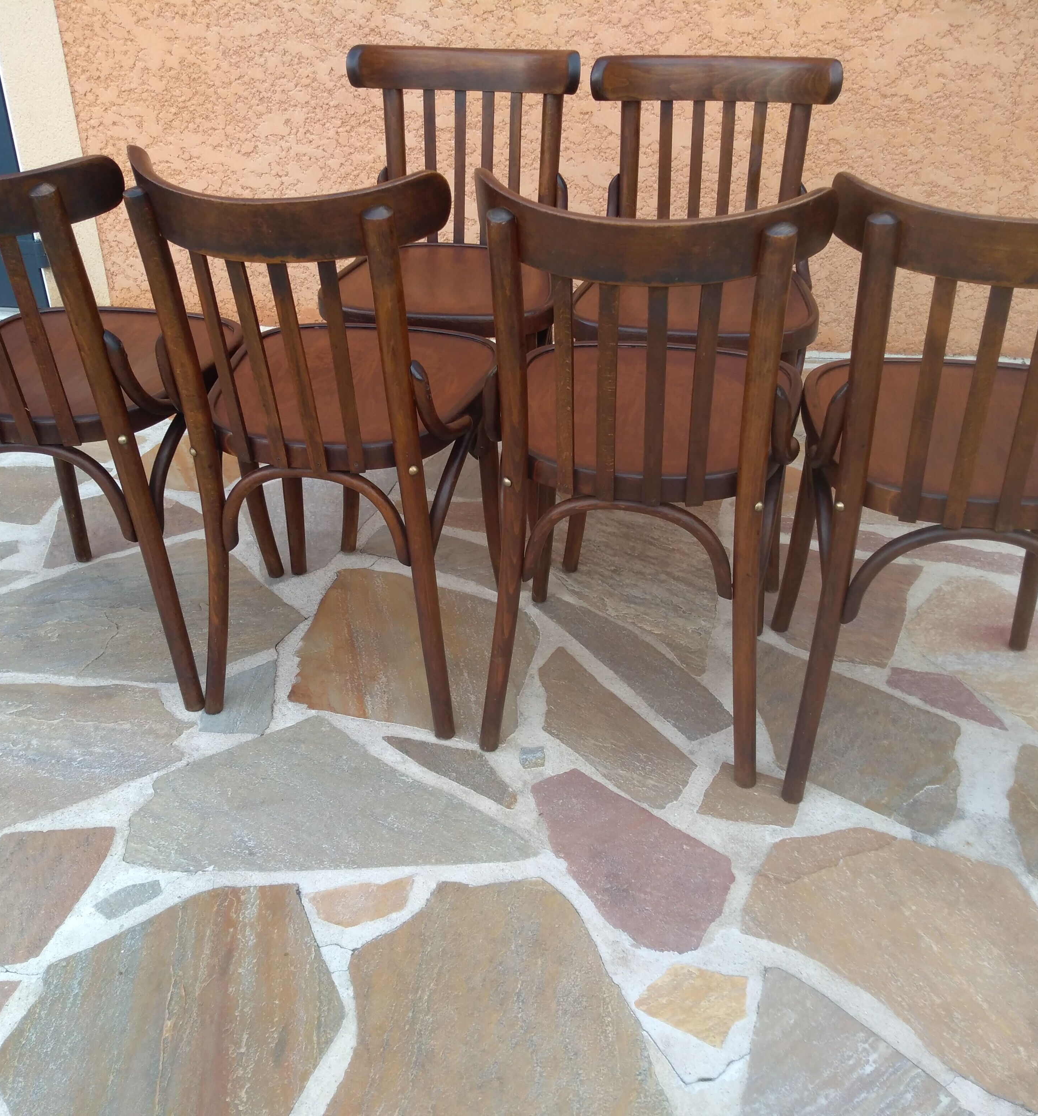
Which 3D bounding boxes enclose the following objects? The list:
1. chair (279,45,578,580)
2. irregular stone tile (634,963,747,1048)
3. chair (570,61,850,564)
[{"bbox_3d":[-0.114,-0.458,2.028,0.415,0.815,0.493,3,32,5],"label":"chair"},{"bbox_3d":[0.207,0.511,1.293,0.115,0.020,0.100,18,36,27],"label":"irregular stone tile"},{"bbox_3d":[0.309,-0.415,1.968,0.415,0.815,0.493,7,32,11],"label":"chair"}]

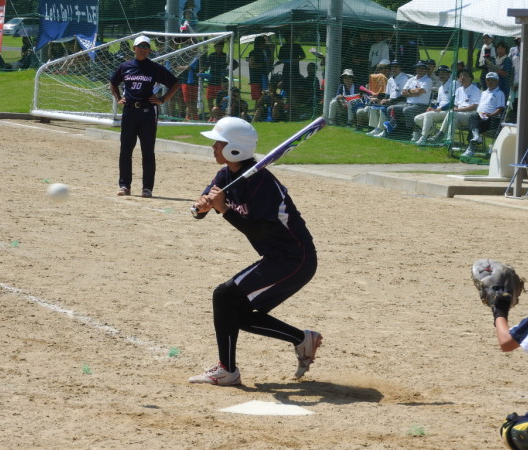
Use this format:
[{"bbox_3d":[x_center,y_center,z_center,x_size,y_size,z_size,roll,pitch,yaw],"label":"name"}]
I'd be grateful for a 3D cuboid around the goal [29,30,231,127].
[{"bbox_3d":[-2.855,-3.143,55.400,2.600,1.900,4.400,0,5,-26],"label":"goal"}]

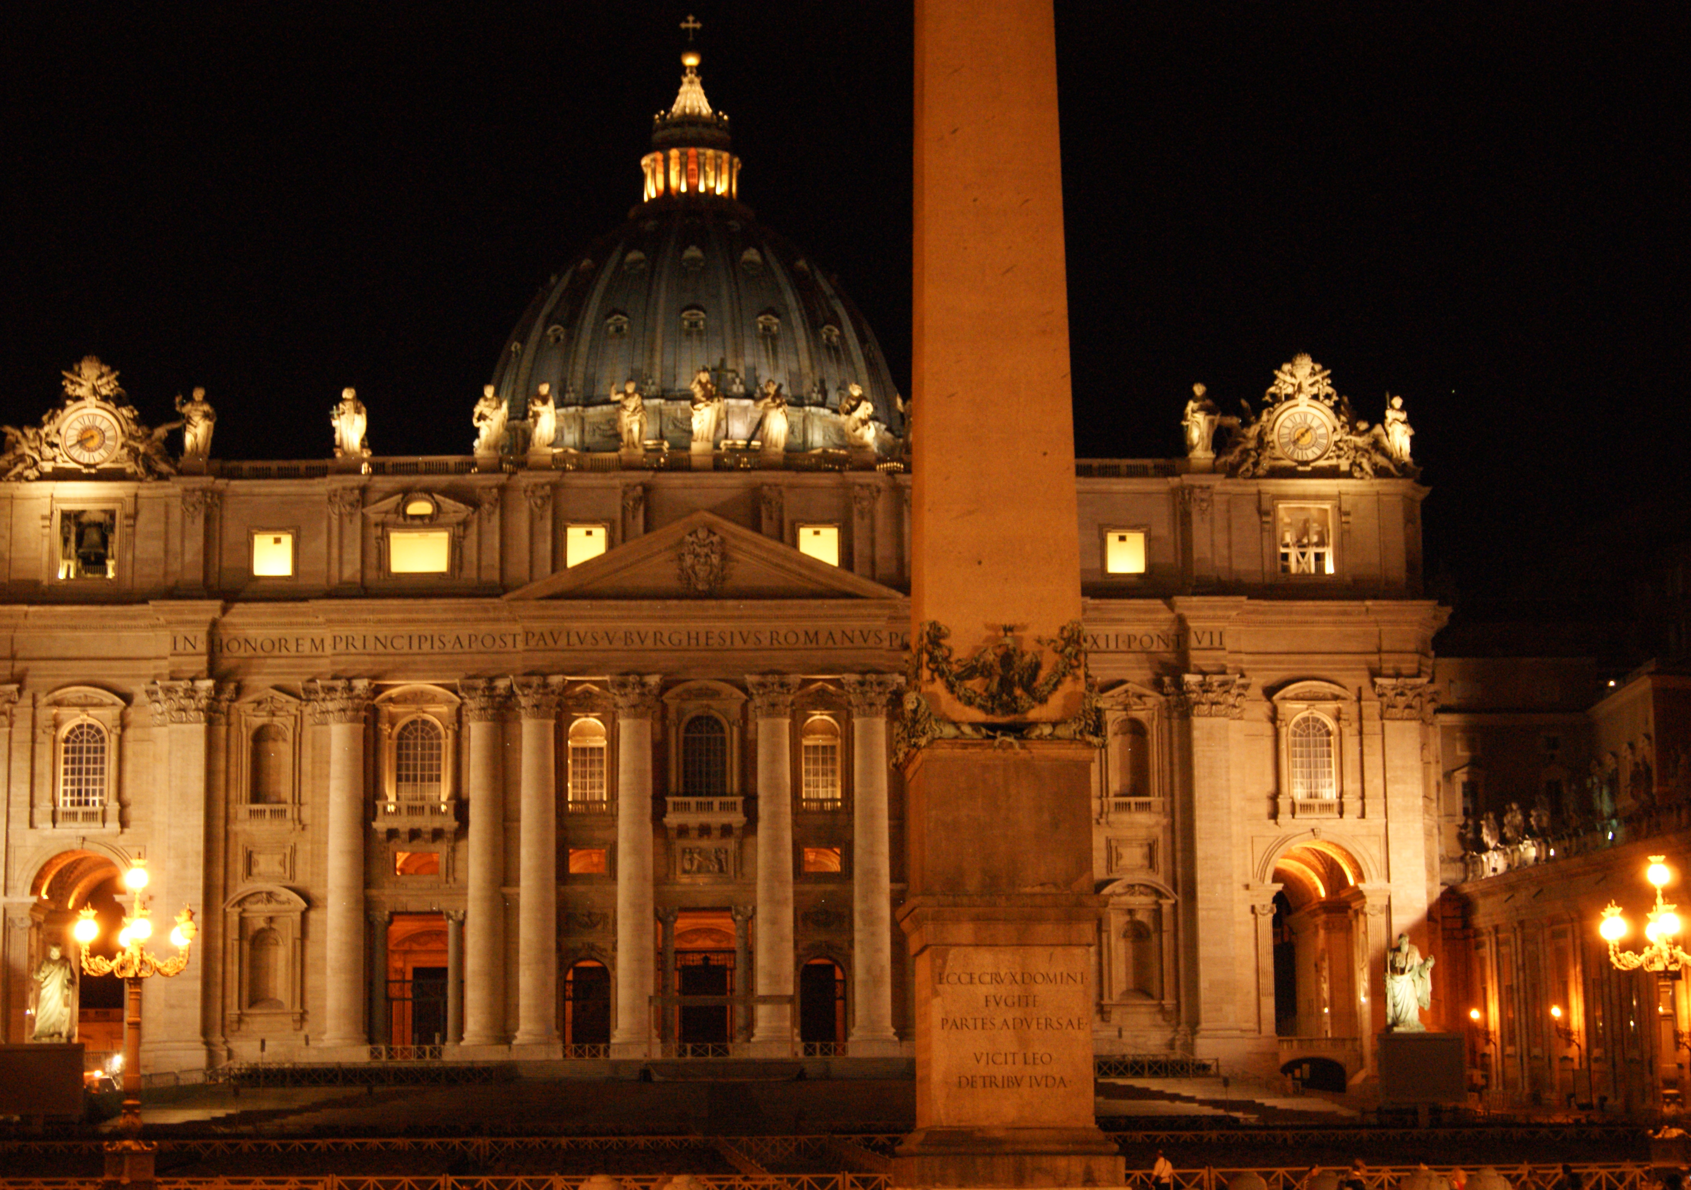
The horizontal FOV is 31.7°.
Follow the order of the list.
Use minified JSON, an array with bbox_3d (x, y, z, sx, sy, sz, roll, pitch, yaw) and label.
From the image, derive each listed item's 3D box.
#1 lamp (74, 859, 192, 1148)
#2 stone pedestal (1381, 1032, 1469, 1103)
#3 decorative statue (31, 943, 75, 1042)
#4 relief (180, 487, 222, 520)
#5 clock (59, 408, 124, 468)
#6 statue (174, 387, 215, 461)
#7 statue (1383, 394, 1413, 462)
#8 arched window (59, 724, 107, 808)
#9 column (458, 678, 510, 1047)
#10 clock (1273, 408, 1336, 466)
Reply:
[{"bbox_3d":[-17.411,10.116,73.006,2.920,7.468,2.920,2,-10,-13],"label":"lamp"},{"bbox_3d":[32.511,26.776,167.566,4.400,4.223,4.200,0,-10,-3],"label":"stone pedestal"},{"bbox_3d":[-44.343,22.233,166.627,2.300,5.550,2.000,1,-10,-9],"label":"decorative statue"},{"bbox_3d":[-49.691,-7.050,229.572,2.973,2.420,1.000,0,-10,-3],"label":"relief"},{"bbox_3d":[-58.490,-12.191,231.030,4.874,4.890,0.800,0,-10,-3],"label":"clock"},{"bbox_3d":[-50.361,-13.177,230.444,2.900,5.600,1.950,0,-10,-3],"label":"statue"},{"bbox_3d":[43.743,-13.210,235.830,2.150,5.300,1.800,0,-10,-3],"label":"statue"},{"bbox_3d":[-58.113,12.972,226.912,3.683,6.743,0.600,0,-10,-3],"label":"arched window"},{"bbox_3d":[-28.119,20.757,231.651,3.950,28.600,3.950,0,-10,-3],"label":"column"},{"bbox_3d":[36.346,-12.612,235.870,4.801,4.652,0.800,0,-10,-3],"label":"clock"}]

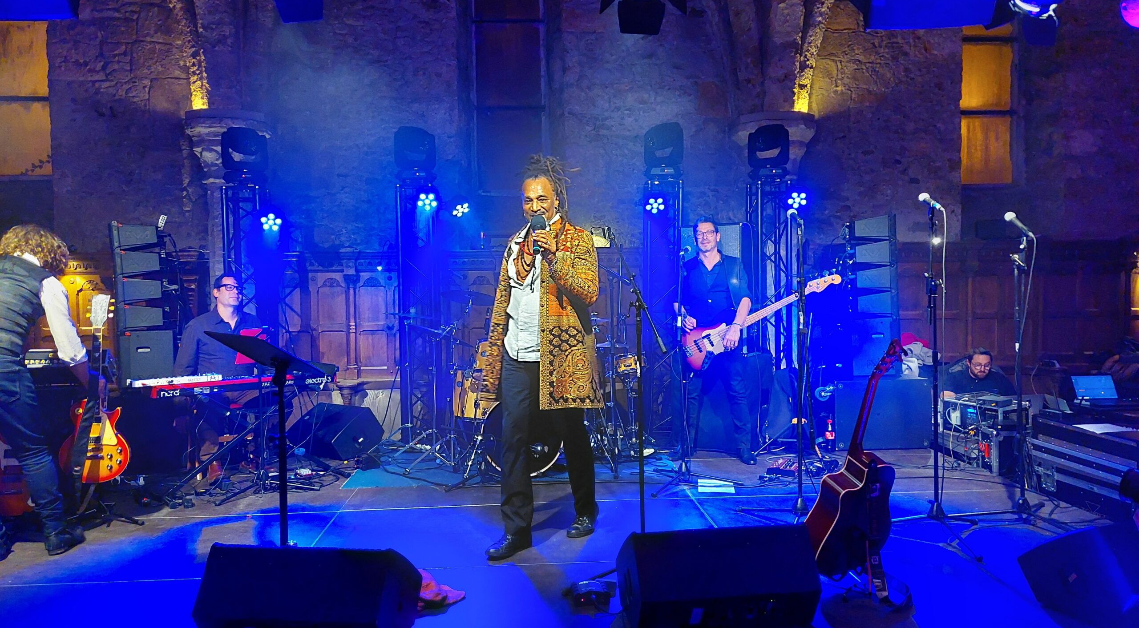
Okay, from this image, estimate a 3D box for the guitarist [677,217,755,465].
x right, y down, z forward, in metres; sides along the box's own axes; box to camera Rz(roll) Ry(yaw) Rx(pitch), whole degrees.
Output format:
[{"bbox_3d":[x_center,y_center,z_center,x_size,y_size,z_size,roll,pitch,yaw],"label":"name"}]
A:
[{"bbox_3d":[1.043,0.187,5.660,0.560,1.730,0.420,-1,2,13],"label":"guitarist"}]

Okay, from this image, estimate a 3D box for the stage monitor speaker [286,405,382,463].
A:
[{"bbox_3d":[-1.833,0.906,6.171,0.620,0.365,0.460,0,2,39],"label":"stage monitor speaker"}]

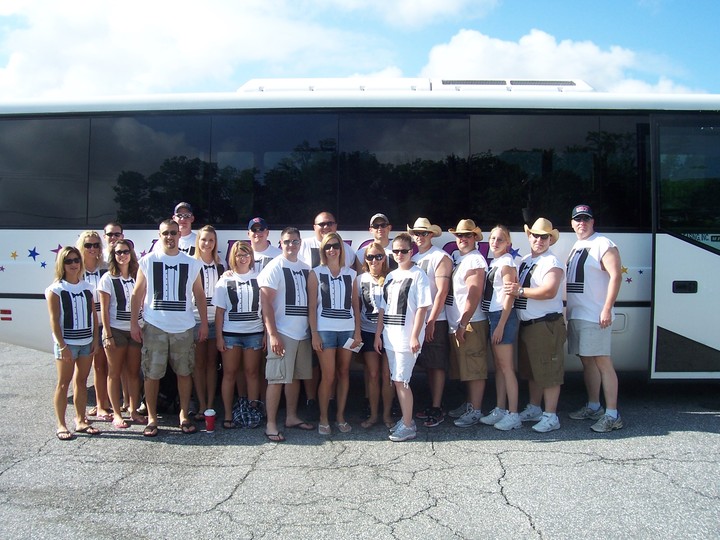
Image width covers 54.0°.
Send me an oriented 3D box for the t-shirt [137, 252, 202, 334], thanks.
[{"bbox_3d":[-1.565,0.178,5.840,0.520,0.680,0.330,0,1,-12],"label":"t-shirt"}]

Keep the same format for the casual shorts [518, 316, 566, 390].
[{"bbox_3d":[1.620,0.723,6.277,0.390,0.610,0.430,0,0,-33],"label":"casual shorts"}]

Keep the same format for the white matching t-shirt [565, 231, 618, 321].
[{"bbox_3d":[2.067,0.067,6.300,0.360,0.790,0.540,0,0,-30],"label":"white matching t-shirt"}]

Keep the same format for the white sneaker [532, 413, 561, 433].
[{"bbox_3d":[1.622,1.326,6.150,0.110,0.120,0.290,1,0,43],"label":"white sneaker"}]

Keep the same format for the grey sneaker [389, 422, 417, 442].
[{"bbox_3d":[0.348,1.305,5.708,0.275,0.110,0.105,0,0,-44],"label":"grey sneaker"}]

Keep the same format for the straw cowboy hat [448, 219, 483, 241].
[{"bbox_3d":[0.959,-0.362,6.400,0.310,0.160,0.370,9,6,27],"label":"straw cowboy hat"}]

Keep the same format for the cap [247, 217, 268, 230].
[{"bbox_3d":[-0.957,-0.434,6.650,0.180,0.130,0.270,0,2,-5],"label":"cap"}]

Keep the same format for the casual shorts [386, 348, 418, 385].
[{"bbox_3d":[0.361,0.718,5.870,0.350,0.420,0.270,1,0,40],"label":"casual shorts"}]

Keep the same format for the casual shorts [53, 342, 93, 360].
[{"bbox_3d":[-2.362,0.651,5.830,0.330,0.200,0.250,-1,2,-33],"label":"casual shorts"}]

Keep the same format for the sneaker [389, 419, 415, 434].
[{"bbox_3d":[0.365,1.323,6.000,0.270,0.110,0.100,0,0,-41],"label":"sneaker"}]

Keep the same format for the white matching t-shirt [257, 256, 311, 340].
[{"bbox_3d":[-0.593,0.233,5.780,0.540,0.690,0.360,0,1,-36],"label":"white matching t-shirt"}]

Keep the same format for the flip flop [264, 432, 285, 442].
[{"bbox_3d":[-0.710,1.352,5.830,0.110,0.050,0.280,0,0,-14],"label":"flip flop"}]

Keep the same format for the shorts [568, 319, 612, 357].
[{"bbox_3d":[1.995,0.537,6.120,0.360,0.430,0.410,0,1,-27],"label":"shorts"}]

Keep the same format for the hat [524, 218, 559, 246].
[{"bbox_3d":[1.591,-0.333,6.200,0.310,0.170,0.370,13,7,29],"label":"hat"}]

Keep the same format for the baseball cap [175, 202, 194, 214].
[{"bbox_3d":[-1.593,-0.556,6.420,0.180,0.130,0.260,0,1,-8],"label":"baseball cap"}]

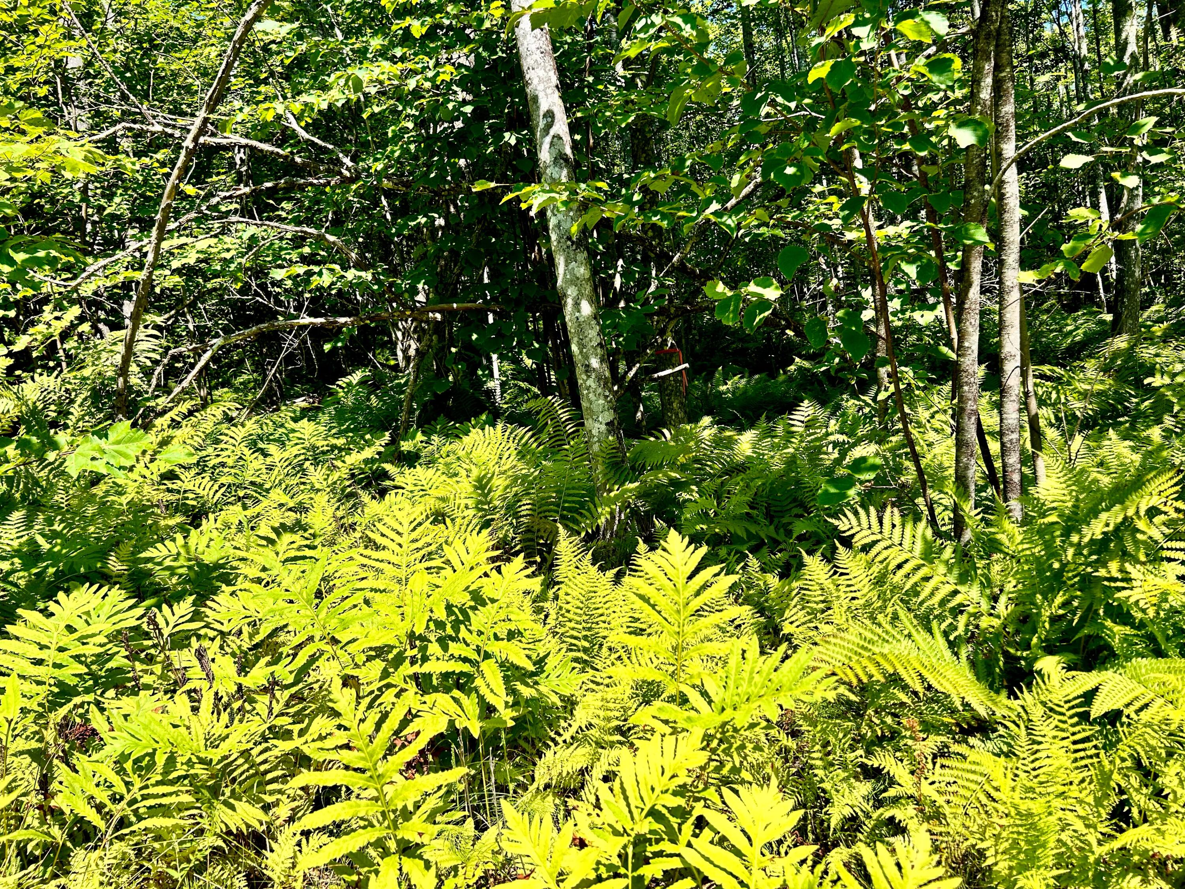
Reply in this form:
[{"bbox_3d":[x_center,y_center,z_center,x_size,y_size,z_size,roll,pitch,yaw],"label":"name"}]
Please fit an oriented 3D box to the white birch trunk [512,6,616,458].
[{"bbox_3d":[-0.151,-1.259,5.500,0.215,2.880,0.215,-10,6,0],"label":"white birch trunk"}]

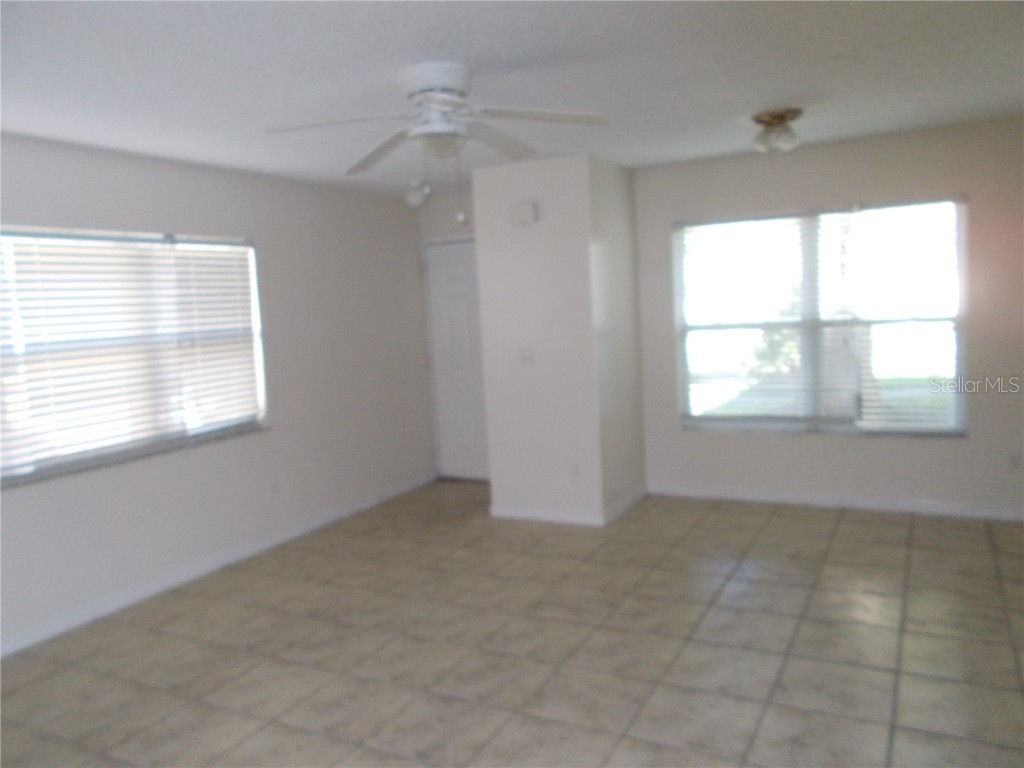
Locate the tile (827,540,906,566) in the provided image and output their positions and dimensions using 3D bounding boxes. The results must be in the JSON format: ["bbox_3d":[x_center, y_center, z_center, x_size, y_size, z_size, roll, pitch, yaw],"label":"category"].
[{"bbox_3d":[1.969,0.941,4.267,0.402,0.010,0.402,0,7,29],"label":"tile"}]

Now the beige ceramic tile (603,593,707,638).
[{"bbox_3d":[0.687,1.101,3.634,0.400,0.012,0.400,0,6,28],"label":"beige ceramic tile"}]

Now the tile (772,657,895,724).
[{"bbox_3d":[1.196,1.131,2.846,0.402,0.010,0.402,0,7,29],"label":"tile"}]

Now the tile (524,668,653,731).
[{"bbox_3d":[0.299,1.191,2.917,0.400,0.012,0.400,0,6,28],"label":"tile"}]

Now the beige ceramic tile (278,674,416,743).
[{"bbox_3d":[-0.620,1.228,2.915,0.402,0.010,0.402,0,7,29],"label":"beige ceramic tile"}]

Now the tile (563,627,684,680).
[{"bbox_3d":[0.481,1.132,3.236,0.402,0.010,0.402,0,7,29],"label":"tile"}]

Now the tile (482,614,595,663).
[{"bbox_3d":[0.124,1.133,3.430,0.402,0.010,0.402,0,7,29],"label":"tile"}]

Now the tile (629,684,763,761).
[{"bbox_3d":[0.644,1.172,2.687,0.400,0.010,0.400,0,6,29],"label":"tile"}]

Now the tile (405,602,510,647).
[{"bbox_3d":[-0.226,1.135,3.626,0.400,0.010,0.400,0,6,29],"label":"tile"}]

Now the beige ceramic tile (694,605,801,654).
[{"bbox_3d":[1.047,1.099,3.439,0.400,0.012,0.400,0,6,28],"label":"beige ceramic tile"}]

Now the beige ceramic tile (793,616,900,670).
[{"bbox_3d":[1.387,1.079,3.197,0.400,0.010,0.400,0,6,29],"label":"beige ceramic tile"}]

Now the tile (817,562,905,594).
[{"bbox_3d":[1.774,0.989,3.902,0.400,0.010,0.400,0,6,29],"label":"tile"}]

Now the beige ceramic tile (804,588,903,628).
[{"bbox_3d":[1.602,1.052,3.603,0.400,0.012,0.400,0,6,28],"label":"beige ceramic tile"}]

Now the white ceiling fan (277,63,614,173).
[{"bbox_3d":[-0.296,-1.104,3.145,1.300,0.360,1.300,0,6,29],"label":"white ceiling fan"}]

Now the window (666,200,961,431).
[{"bbox_3d":[2.021,-0.412,5.236,1.806,1.484,0.050,0,6,28],"label":"window"}]

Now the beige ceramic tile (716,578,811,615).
[{"bbox_3d":[1.226,1.036,3.745,0.400,0.010,0.400,0,6,29],"label":"beige ceramic tile"}]

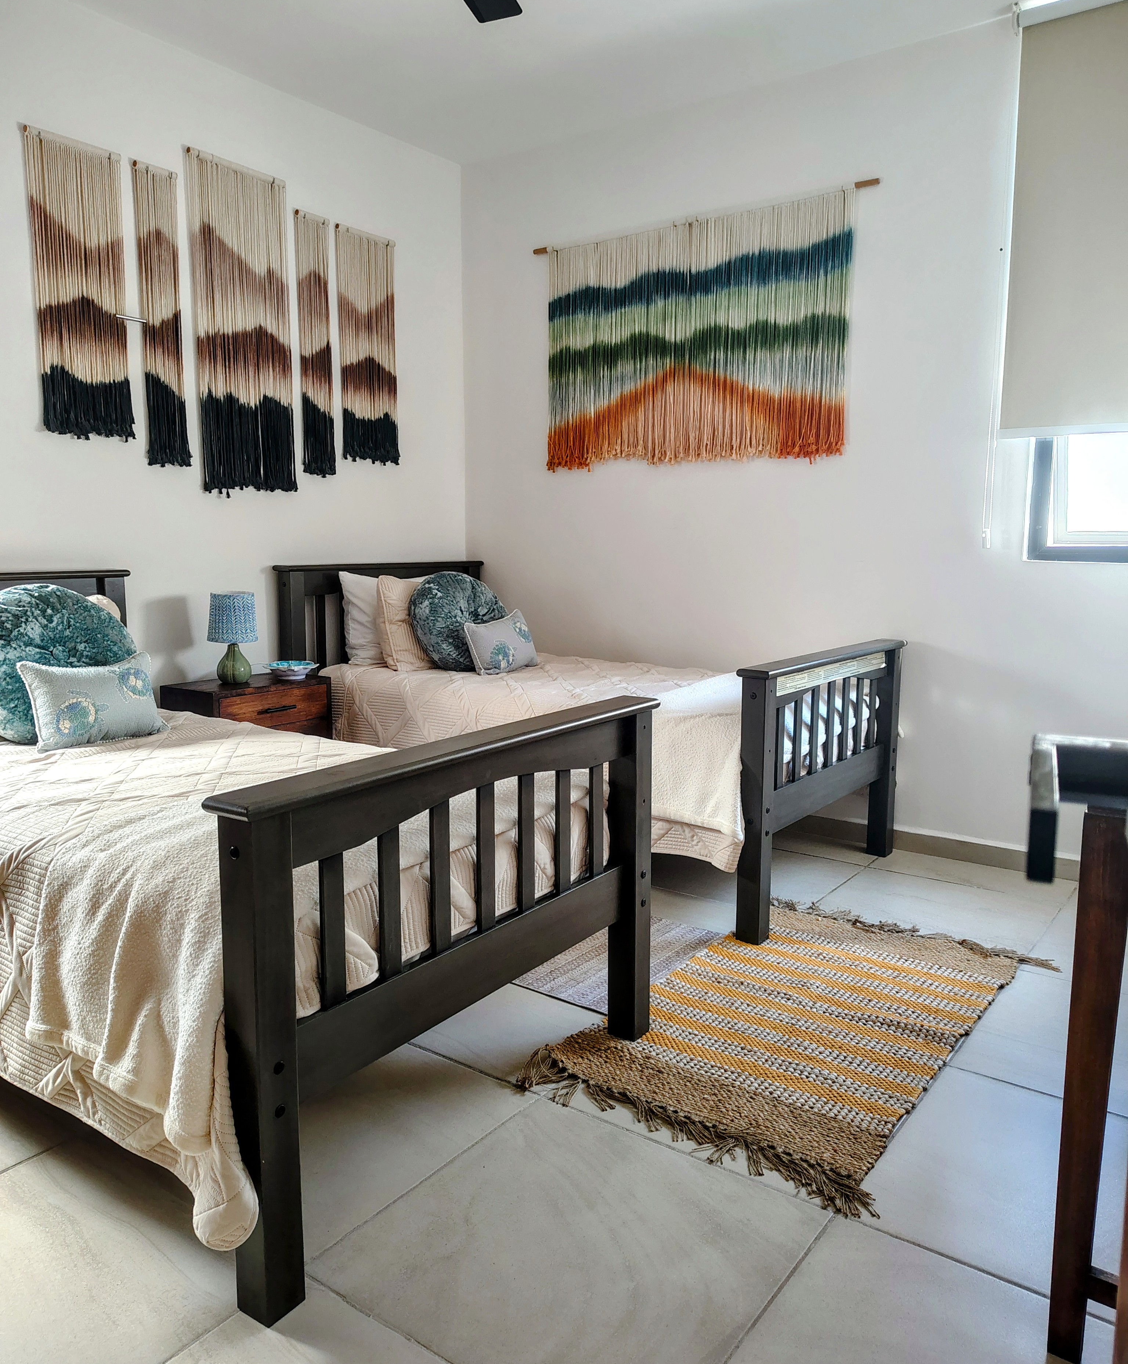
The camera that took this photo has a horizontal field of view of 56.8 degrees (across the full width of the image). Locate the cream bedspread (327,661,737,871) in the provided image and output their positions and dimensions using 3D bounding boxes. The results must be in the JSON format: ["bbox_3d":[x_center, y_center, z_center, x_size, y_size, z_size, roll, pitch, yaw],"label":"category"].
[{"bbox_3d":[0.060,0.174,3.723,1.788,0.408,1.104,6,10,36],"label":"cream bedspread"}]

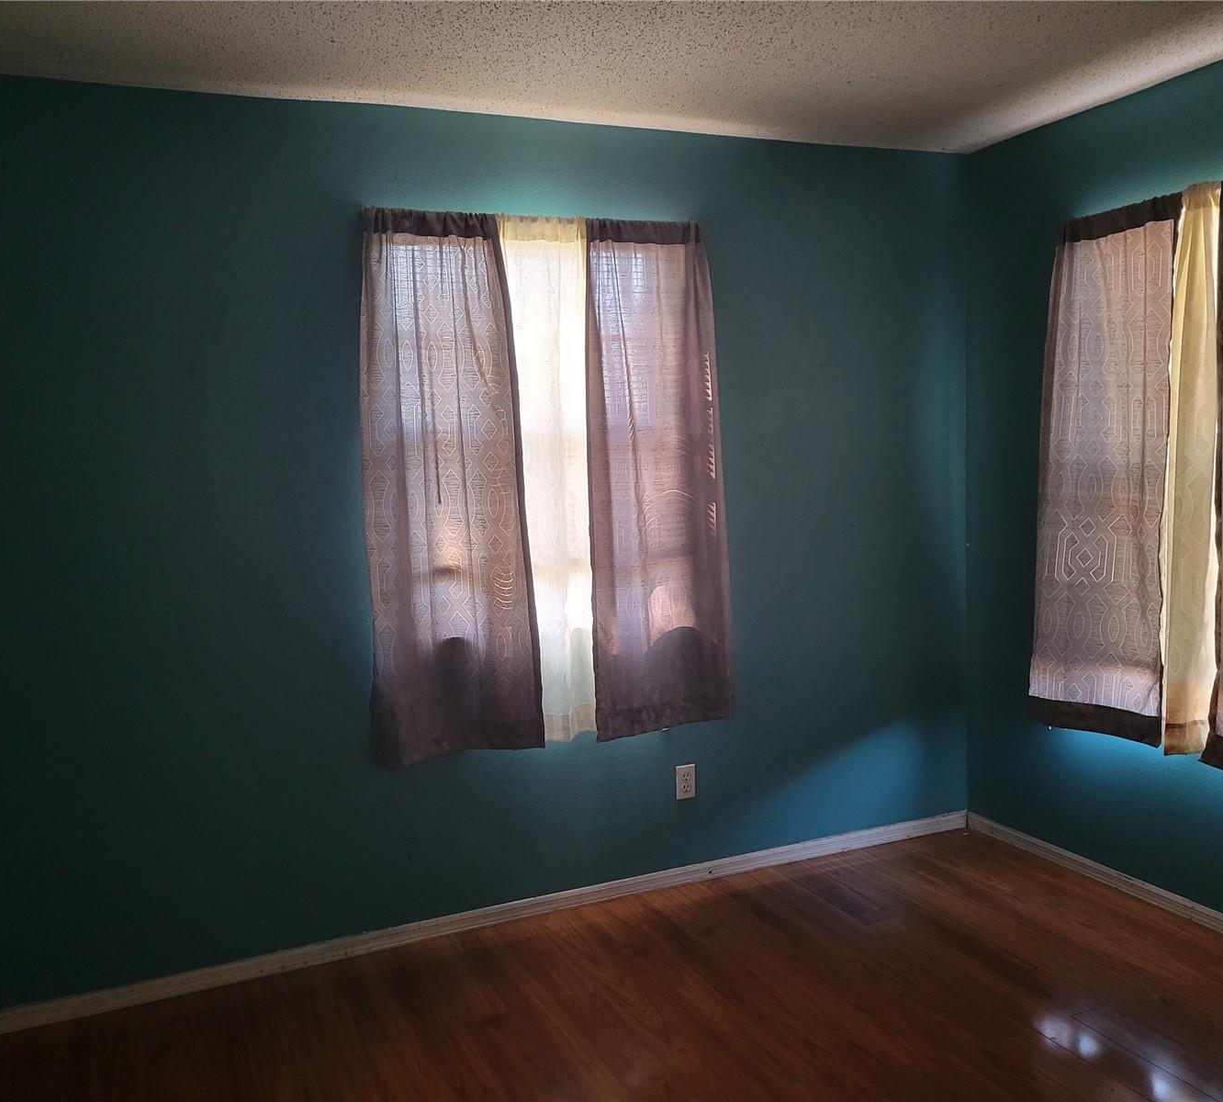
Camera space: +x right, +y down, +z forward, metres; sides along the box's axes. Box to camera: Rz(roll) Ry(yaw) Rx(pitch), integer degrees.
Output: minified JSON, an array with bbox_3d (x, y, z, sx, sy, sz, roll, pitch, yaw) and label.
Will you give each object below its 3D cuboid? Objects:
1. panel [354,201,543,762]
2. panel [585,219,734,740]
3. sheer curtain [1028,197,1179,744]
[{"bbox_3d":[-0.478,-0.161,3.196,0.520,1.605,0.100,-5,6,-23],"label":"panel"},{"bbox_3d":[0.150,-0.216,3.464,0.485,1.605,0.100,-5,6,-23],"label":"panel"},{"bbox_3d":[1.495,-0.213,3.392,0.100,1.610,0.560,-5,6,-23],"label":"sheer curtain"}]

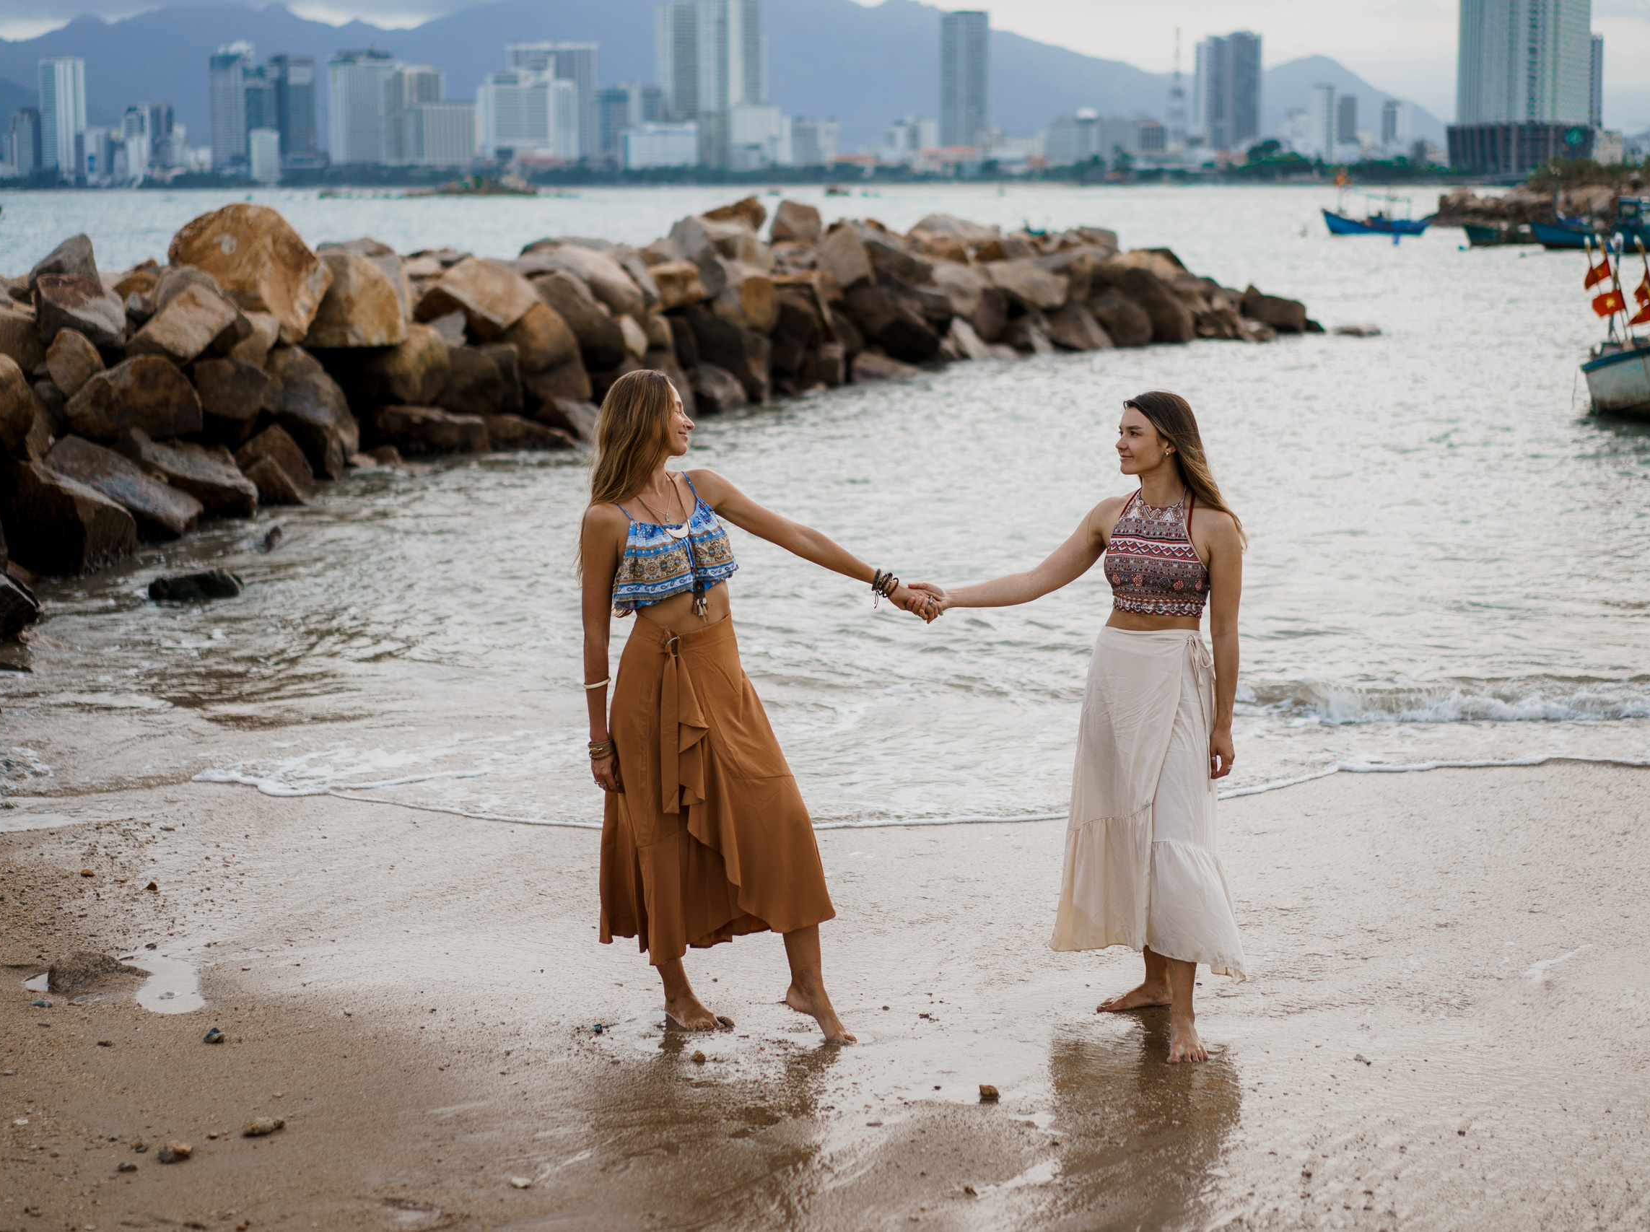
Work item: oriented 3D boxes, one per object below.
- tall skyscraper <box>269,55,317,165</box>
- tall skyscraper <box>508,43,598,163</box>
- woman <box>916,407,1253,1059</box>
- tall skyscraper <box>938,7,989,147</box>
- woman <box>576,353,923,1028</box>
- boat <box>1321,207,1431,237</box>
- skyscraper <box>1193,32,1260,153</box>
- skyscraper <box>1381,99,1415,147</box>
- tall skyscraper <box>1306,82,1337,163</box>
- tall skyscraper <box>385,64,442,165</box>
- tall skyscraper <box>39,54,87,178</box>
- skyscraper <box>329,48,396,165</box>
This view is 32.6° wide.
[{"bbox_3d":[-538.872,-502.122,2860.189,33.000,129.041,31.000,4,10,28],"label":"tall skyscraper"},{"bbox_3d":[-263.812,-487.132,2739.853,80.000,133.470,35.000,2,9,12],"label":"tall skyscraper"},{"bbox_3d":[0.645,0.272,7.150,0.780,1.673,0.500,4,10,27],"label":"woman"},{"bbox_3d":[106.564,-399.212,2170.170,32.000,129.301,32.000,2,9,12],"label":"tall skyscraper"},{"bbox_3d":[-0.175,0.237,7.120,0.800,1.705,0.500,-5,10,-30],"label":"woman"},{"bbox_3d":[31.648,-22.600,162.000,6.200,1.650,2.000,1,9,7],"label":"boat"},{"bbox_3d":[302.157,-383.202,2121.588,44.000,110.641,32.000,3,9,20],"label":"skyscraper"},{"bbox_3d":[429.484,-356.877,2115.491,18.000,59.306,18.000,7,11,37],"label":"skyscraper"},{"bbox_3d":[273.725,-266.944,1555.985,12.500,52.805,13.000,5,10,30],"label":"tall skyscraper"},{"bbox_3d":[-372.433,-444.039,2551.917,38.000,106.321,36.000,4,10,28],"label":"tall skyscraper"},{"bbox_3d":[-766.812,-497.028,2840.341,31.000,127.051,29.000,4,10,25],"label":"tall skyscraper"},{"bbox_3d":[-457.067,-493.482,2789.922,60.000,132.559,30.000,2,9,15],"label":"skyscraper"}]

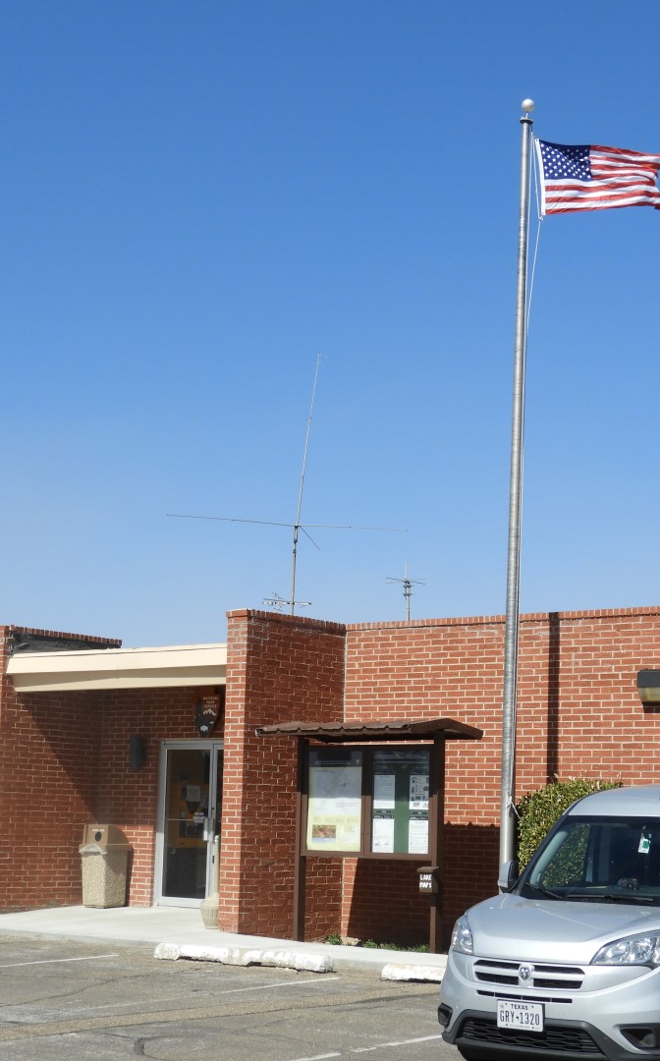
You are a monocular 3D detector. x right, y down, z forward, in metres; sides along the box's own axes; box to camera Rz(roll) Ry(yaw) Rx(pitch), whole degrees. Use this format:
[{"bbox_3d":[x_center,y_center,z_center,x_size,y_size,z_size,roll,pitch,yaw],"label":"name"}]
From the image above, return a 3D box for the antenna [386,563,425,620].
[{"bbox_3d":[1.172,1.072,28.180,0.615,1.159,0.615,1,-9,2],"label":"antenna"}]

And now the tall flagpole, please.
[{"bbox_3d":[2.089,-0.236,20.567,0.151,9.601,0.151,-4,-10,39],"label":"tall flagpole"}]

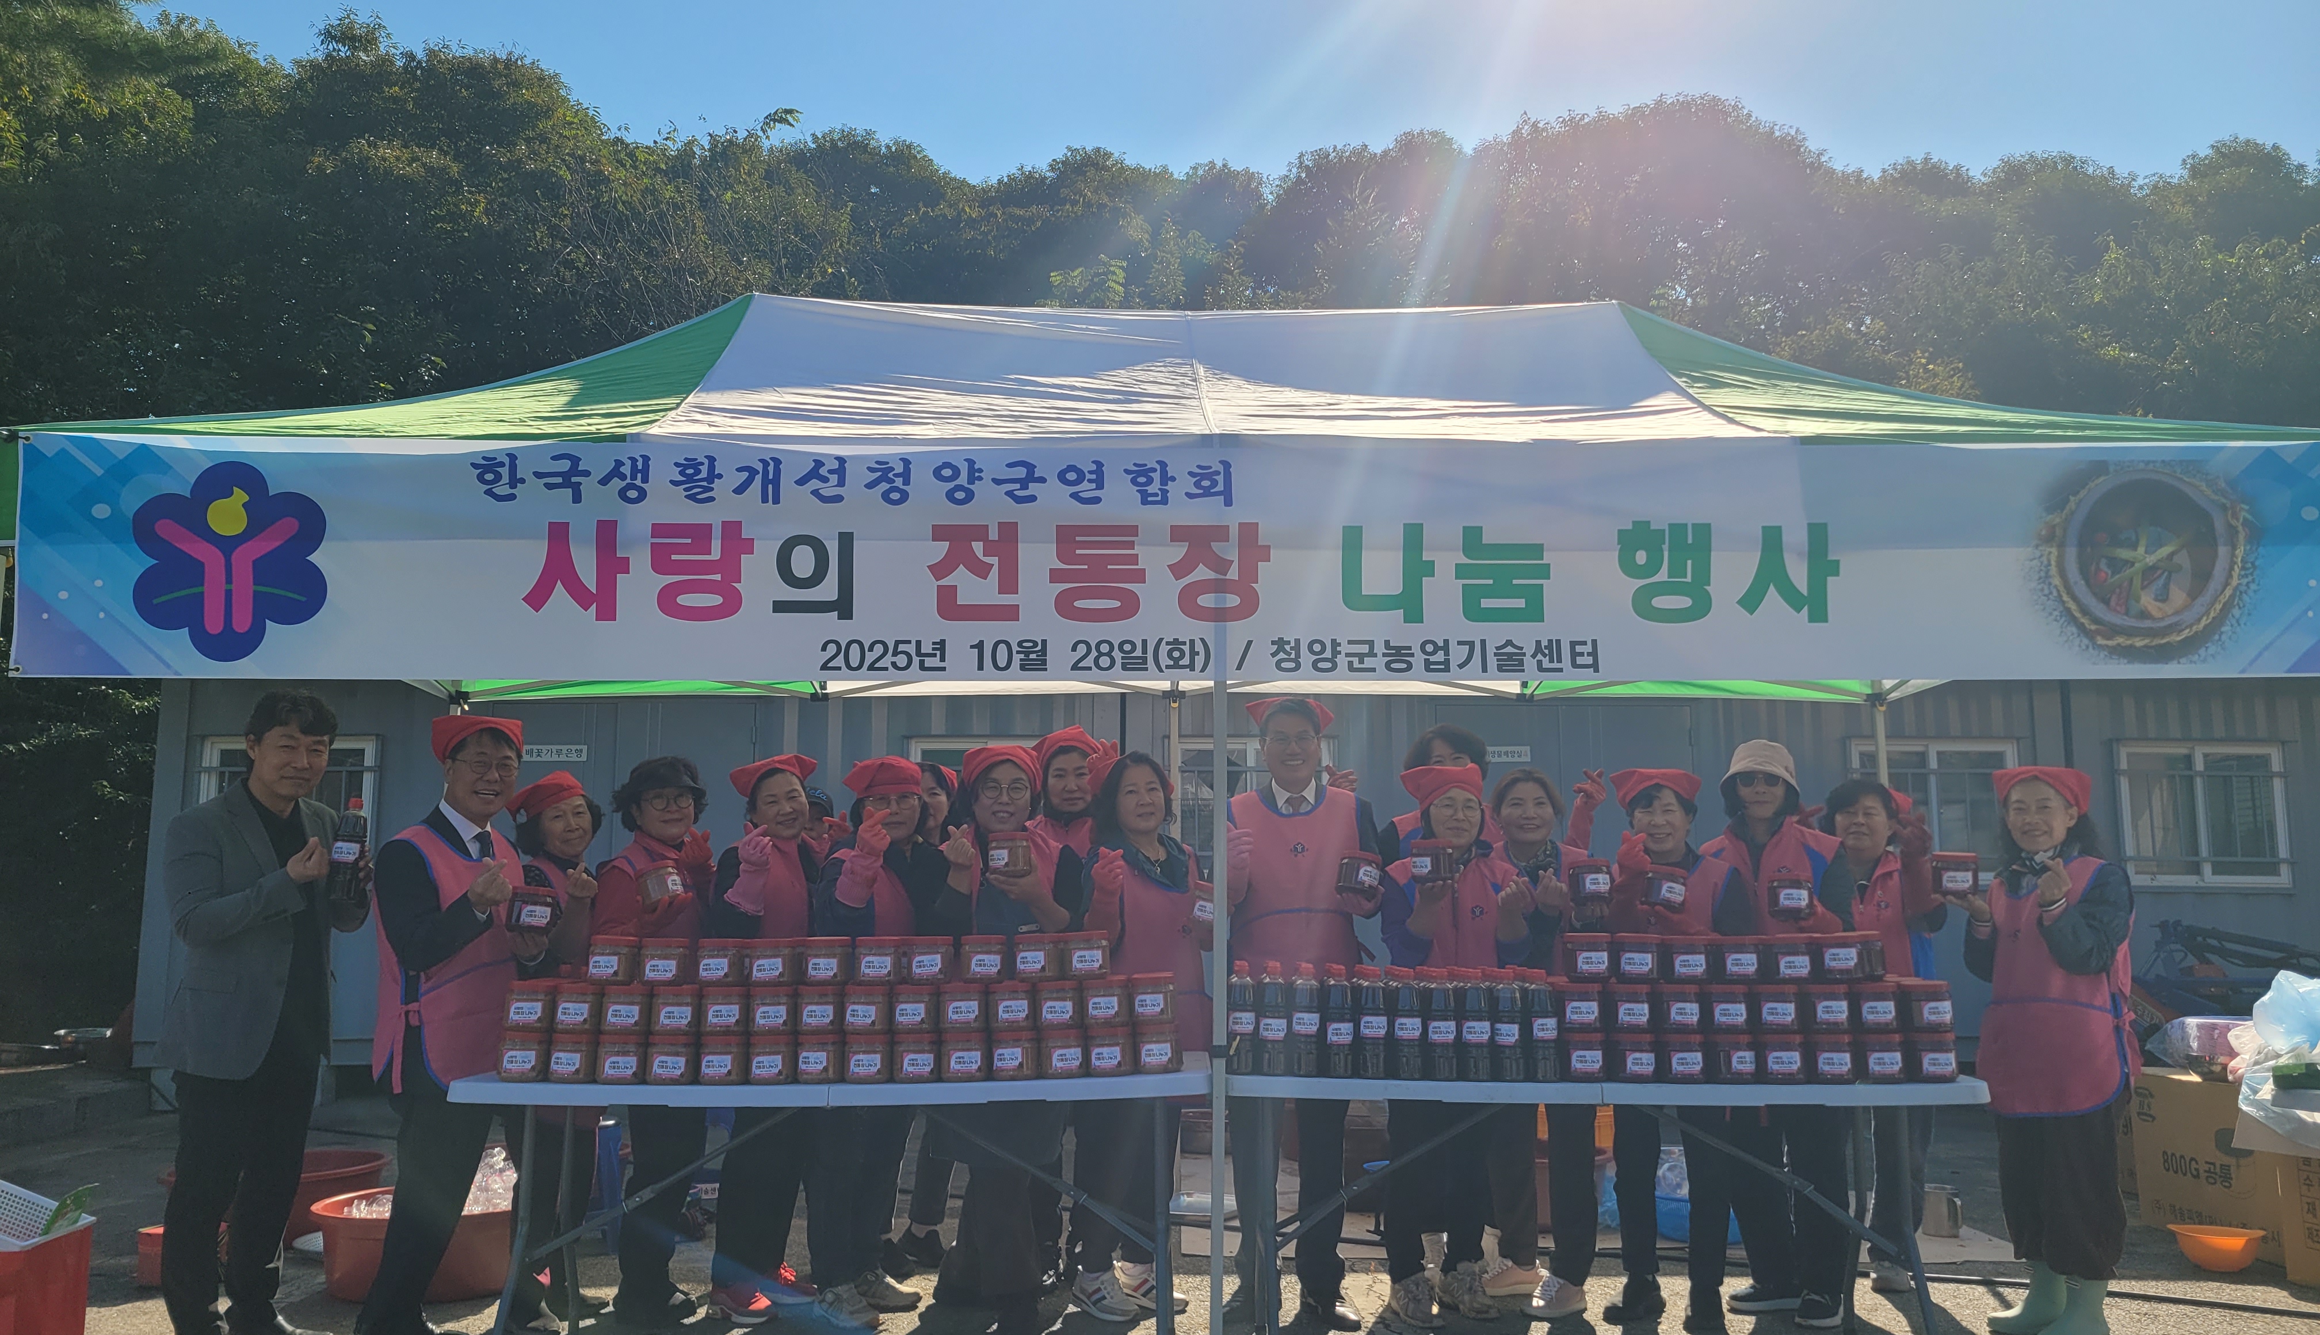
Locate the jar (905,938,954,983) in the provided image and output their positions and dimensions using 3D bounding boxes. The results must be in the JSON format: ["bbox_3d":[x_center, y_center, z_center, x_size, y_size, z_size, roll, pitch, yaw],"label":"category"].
[{"bbox_3d":[-0.564,0.724,4.287,0.105,0.115,0.105,0,-8,-1],"label":"jar"}]

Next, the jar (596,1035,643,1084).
[{"bbox_3d":[-1.304,0.949,4.212,0.104,0.113,0.104,2,-8,-14],"label":"jar"}]

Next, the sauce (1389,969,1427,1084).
[{"bbox_3d":[0.615,0.887,4.327,0.080,0.268,0.080,-1,-8,6],"label":"sauce"}]

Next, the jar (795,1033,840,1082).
[{"bbox_3d":[-0.827,0.950,4.226,0.110,0.114,0.110,0,-7,0],"label":"jar"}]

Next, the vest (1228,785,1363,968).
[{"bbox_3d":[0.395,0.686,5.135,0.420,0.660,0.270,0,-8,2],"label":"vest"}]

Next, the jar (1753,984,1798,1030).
[{"bbox_3d":[1.520,0.843,4.297,0.113,0.115,0.113,-1,-8,12],"label":"jar"}]

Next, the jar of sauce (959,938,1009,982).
[{"bbox_3d":[-0.433,0.723,4.304,0.110,0.114,0.110,0,-7,0],"label":"jar of sauce"}]

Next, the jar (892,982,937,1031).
[{"bbox_3d":[-0.608,0.852,4.343,0.109,0.116,0.109,0,-8,2],"label":"jar"}]

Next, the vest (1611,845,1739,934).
[{"bbox_3d":[1.434,0.836,4.915,0.400,0.660,0.270,-2,-7,14],"label":"vest"}]

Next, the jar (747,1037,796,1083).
[{"bbox_3d":[-0.935,0.949,4.212,0.104,0.113,0.104,0,-8,1],"label":"jar"}]

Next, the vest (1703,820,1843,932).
[{"bbox_3d":[1.780,0.746,5.085,0.440,0.620,0.270,-2,-8,14],"label":"vest"}]

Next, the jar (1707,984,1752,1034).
[{"bbox_3d":[1.393,0.838,4.272,0.105,0.115,0.105,-2,-8,18],"label":"jar"}]

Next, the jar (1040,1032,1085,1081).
[{"bbox_3d":[-0.233,0.935,4.213,0.104,0.113,0.104,1,-8,-7],"label":"jar"}]

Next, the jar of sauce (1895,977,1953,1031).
[{"bbox_3d":[1.903,0.845,4.326,0.109,0.116,0.109,-1,-8,8],"label":"jar of sauce"}]

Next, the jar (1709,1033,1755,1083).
[{"bbox_3d":[1.399,0.952,4.256,0.105,0.115,0.105,0,-8,0],"label":"jar"}]

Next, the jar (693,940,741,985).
[{"bbox_3d":[-1.111,0.741,4.367,0.113,0.115,0.113,1,-8,-8],"label":"jar"}]

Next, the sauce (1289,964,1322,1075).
[{"bbox_3d":[0.364,0.887,4.360,0.077,0.275,0.077,-1,-7,5],"label":"sauce"}]

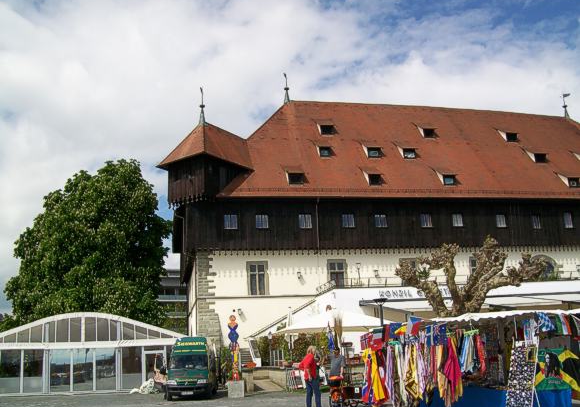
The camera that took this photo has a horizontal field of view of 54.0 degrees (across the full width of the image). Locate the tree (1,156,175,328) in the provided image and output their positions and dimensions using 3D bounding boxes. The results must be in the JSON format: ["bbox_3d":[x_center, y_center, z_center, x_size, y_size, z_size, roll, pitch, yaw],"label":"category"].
[{"bbox_3d":[-17.479,5.560,49.405,14.200,19.500,14.000,2,-15,-19],"label":"tree"}]

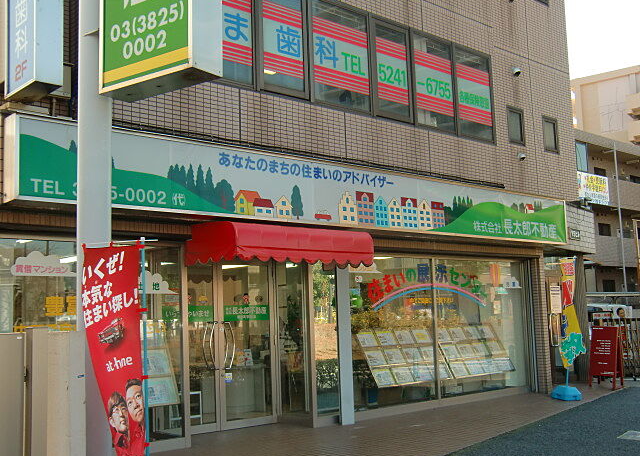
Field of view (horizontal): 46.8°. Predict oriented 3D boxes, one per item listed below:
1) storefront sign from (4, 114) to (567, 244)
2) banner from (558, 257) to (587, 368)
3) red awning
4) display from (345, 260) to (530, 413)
[{"bbox_3d":[0.694,-0.343,9.648,9.272,0.757,0.280,4,-9,-42],"label":"storefront sign"},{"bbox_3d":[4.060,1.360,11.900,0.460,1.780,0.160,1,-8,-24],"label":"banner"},{"bbox_3d":[-0.417,0.223,8.365,1.966,0.410,0.955,4,-9,-42],"label":"red awning"},{"bbox_3d":[1.830,1.473,11.072,4.062,2.060,0.300,4,-9,-42],"label":"display"}]

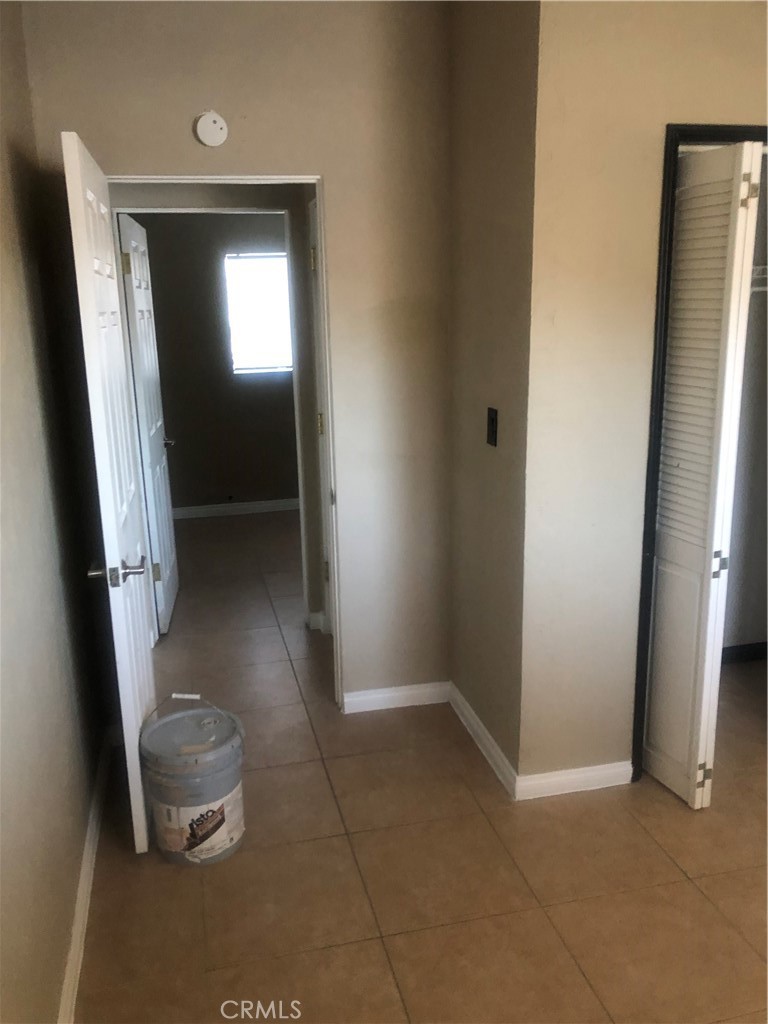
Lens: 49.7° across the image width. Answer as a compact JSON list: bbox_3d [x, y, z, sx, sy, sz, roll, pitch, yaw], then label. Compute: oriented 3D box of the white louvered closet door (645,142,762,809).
[{"bbox_3d":[0.958,-0.047,2.588,0.058,2.003,0.294,-6,14,-20],"label":"white louvered closet door"}]

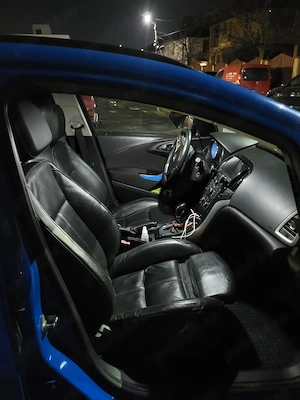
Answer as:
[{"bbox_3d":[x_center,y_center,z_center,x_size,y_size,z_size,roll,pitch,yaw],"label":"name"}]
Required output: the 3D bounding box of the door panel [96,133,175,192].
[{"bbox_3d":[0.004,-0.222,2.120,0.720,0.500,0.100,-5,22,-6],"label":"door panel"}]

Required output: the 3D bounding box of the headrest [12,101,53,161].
[{"bbox_3d":[-0.397,-0.227,0.965,0.110,0.180,0.250,-20,23,0],"label":"headrest"}]

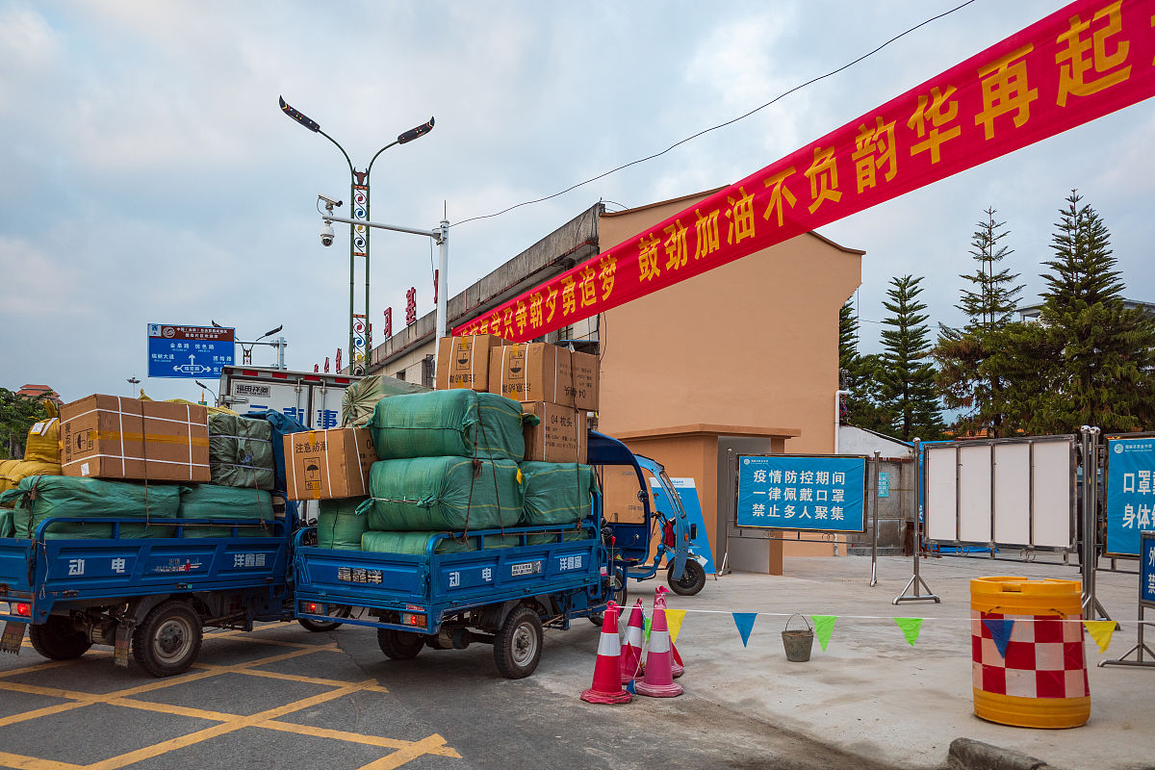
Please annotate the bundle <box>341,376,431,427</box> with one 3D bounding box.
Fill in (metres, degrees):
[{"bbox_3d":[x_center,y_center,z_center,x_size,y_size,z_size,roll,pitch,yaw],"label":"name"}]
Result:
[{"bbox_3d":[-1.251,0.205,6.895,0.620,0.520,0.900,-3,-7,31],"label":"bundle"}]

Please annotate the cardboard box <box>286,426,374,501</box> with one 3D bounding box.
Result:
[{"bbox_3d":[-1.705,0.590,6.790,0.535,0.470,0.800,-7,-4,24],"label":"cardboard box"}]

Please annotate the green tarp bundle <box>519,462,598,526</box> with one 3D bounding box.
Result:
[{"bbox_3d":[-0.415,0.858,7.140,0.660,0.470,0.970,-3,-7,31],"label":"green tarp bundle"}]

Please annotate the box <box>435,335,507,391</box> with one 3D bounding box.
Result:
[{"bbox_3d":[-0.706,-0.123,7.570,0.500,0.445,0.850,-3,-7,31],"label":"box"}]

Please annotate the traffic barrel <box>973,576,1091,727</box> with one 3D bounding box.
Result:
[{"bbox_3d":[2.813,1.641,5.580,0.645,0.840,0.645,-3,-7,30],"label":"traffic barrel"}]

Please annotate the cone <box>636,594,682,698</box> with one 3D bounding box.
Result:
[{"bbox_3d":[0.601,1.929,6.676,0.360,0.670,0.360,0,-6,0],"label":"cone"}]

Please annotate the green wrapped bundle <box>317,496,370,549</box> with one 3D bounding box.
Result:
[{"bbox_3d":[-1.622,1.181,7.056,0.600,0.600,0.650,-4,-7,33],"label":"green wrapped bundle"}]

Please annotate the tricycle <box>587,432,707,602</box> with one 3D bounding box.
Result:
[{"bbox_3d":[0.620,1.761,10.571,1.100,1.850,2.500,-6,-9,44],"label":"tricycle"}]

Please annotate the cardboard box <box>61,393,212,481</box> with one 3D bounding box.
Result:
[{"bbox_3d":[-2.922,0.381,5.981,0.430,0.510,0.870,-7,-9,27],"label":"cardboard box"}]

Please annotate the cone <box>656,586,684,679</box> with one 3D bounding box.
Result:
[{"bbox_3d":[0.630,1.840,6.720,0.355,0.640,0.355,1,-6,0],"label":"cone"}]

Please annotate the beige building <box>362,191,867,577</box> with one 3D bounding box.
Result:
[{"bbox_3d":[-1.700,0.978,33.200,7.300,8.600,26.000,3,-7,-25],"label":"beige building"}]

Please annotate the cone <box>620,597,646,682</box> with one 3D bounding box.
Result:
[{"bbox_3d":[0.433,1.982,7.068,0.370,0.650,0.370,0,-6,0],"label":"cone"}]

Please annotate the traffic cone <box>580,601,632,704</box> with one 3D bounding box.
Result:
[{"bbox_3d":[0.204,1.909,6.496,0.370,0.670,0.370,0,-6,0],"label":"traffic cone"}]

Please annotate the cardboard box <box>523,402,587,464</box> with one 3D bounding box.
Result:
[{"bbox_3d":[-0.356,0.427,7.731,0.535,0.470,0.800,-4,-7,32],"label":"cardboard box"}]

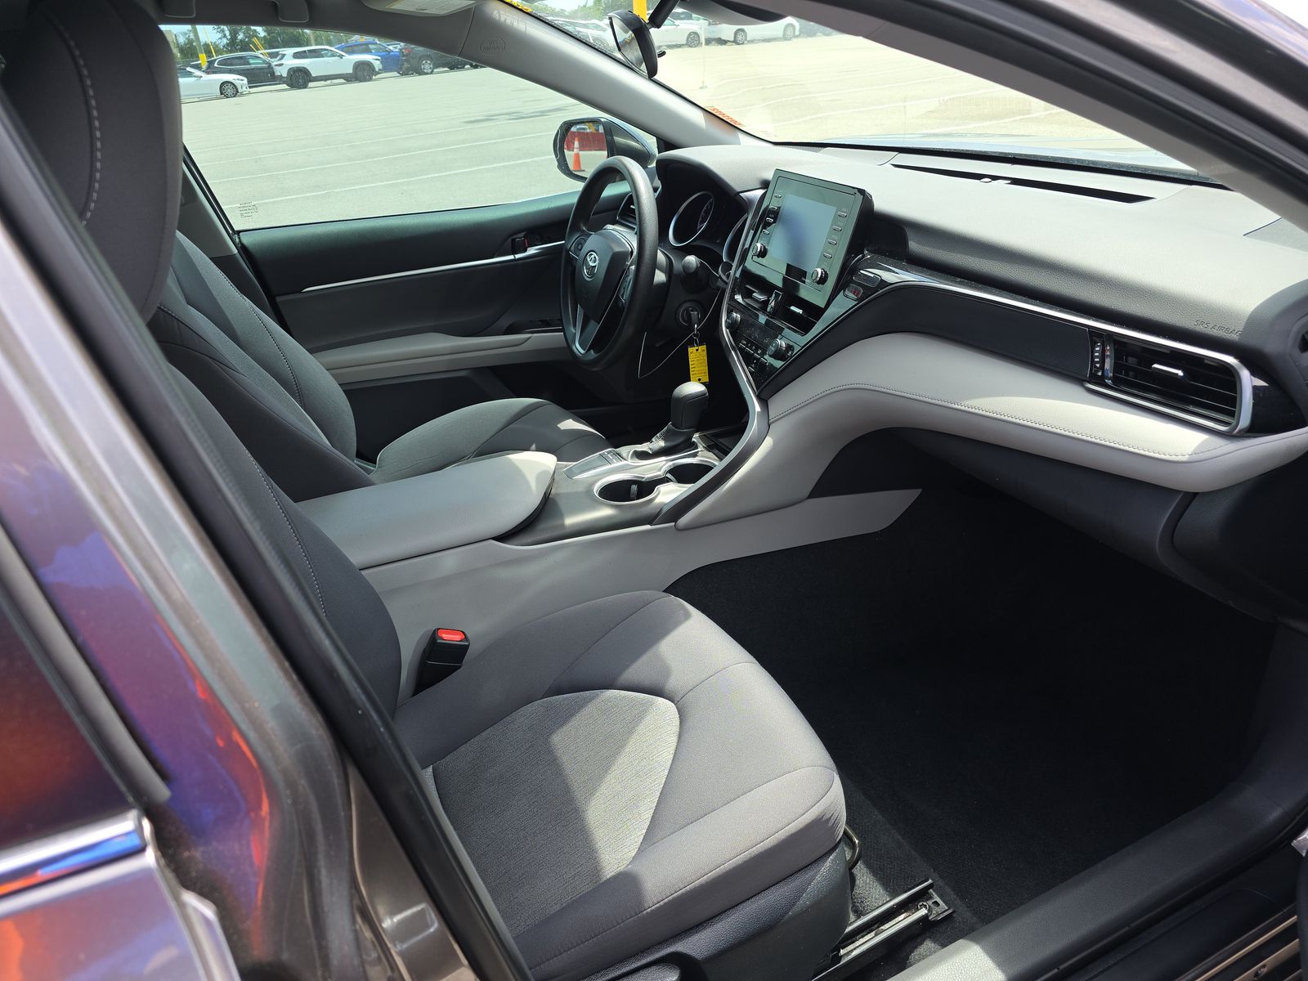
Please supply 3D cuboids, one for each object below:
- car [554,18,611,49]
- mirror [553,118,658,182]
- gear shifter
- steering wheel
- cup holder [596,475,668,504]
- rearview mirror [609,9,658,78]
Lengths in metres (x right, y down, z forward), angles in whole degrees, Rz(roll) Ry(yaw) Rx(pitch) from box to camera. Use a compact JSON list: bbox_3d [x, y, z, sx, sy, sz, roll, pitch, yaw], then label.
[{"bbox_3d":[-3.917,-21.530,41.382,4.650,1.680,1.880,-15,30,-18],"label":"car"},{"bbox_3d":[-0.102,-0.795,2.034,0.160,0.155,0.240,-19,31,-25],"label":"mirror"},{"bbox_3d":[0.021,-0.108,1.342,0.135,0.122,0.070,-15,30,-18],"label":"gear shifter"},{"bbox_3d":[-0.088,-0.404,1.558,0.090,0.375,0.375,6,21,-27],"label":"steering wheel"},{"bbox_3d":[-0.037,0.028,1.349,0.100,0.070,0.095,-16,31,-19],"label":"cup holder"},{"bbox_3d":[-0.029,-0.582,1.127,0.043,0.065,0.230,-22,35,3],"label":"rearview mirror"}]

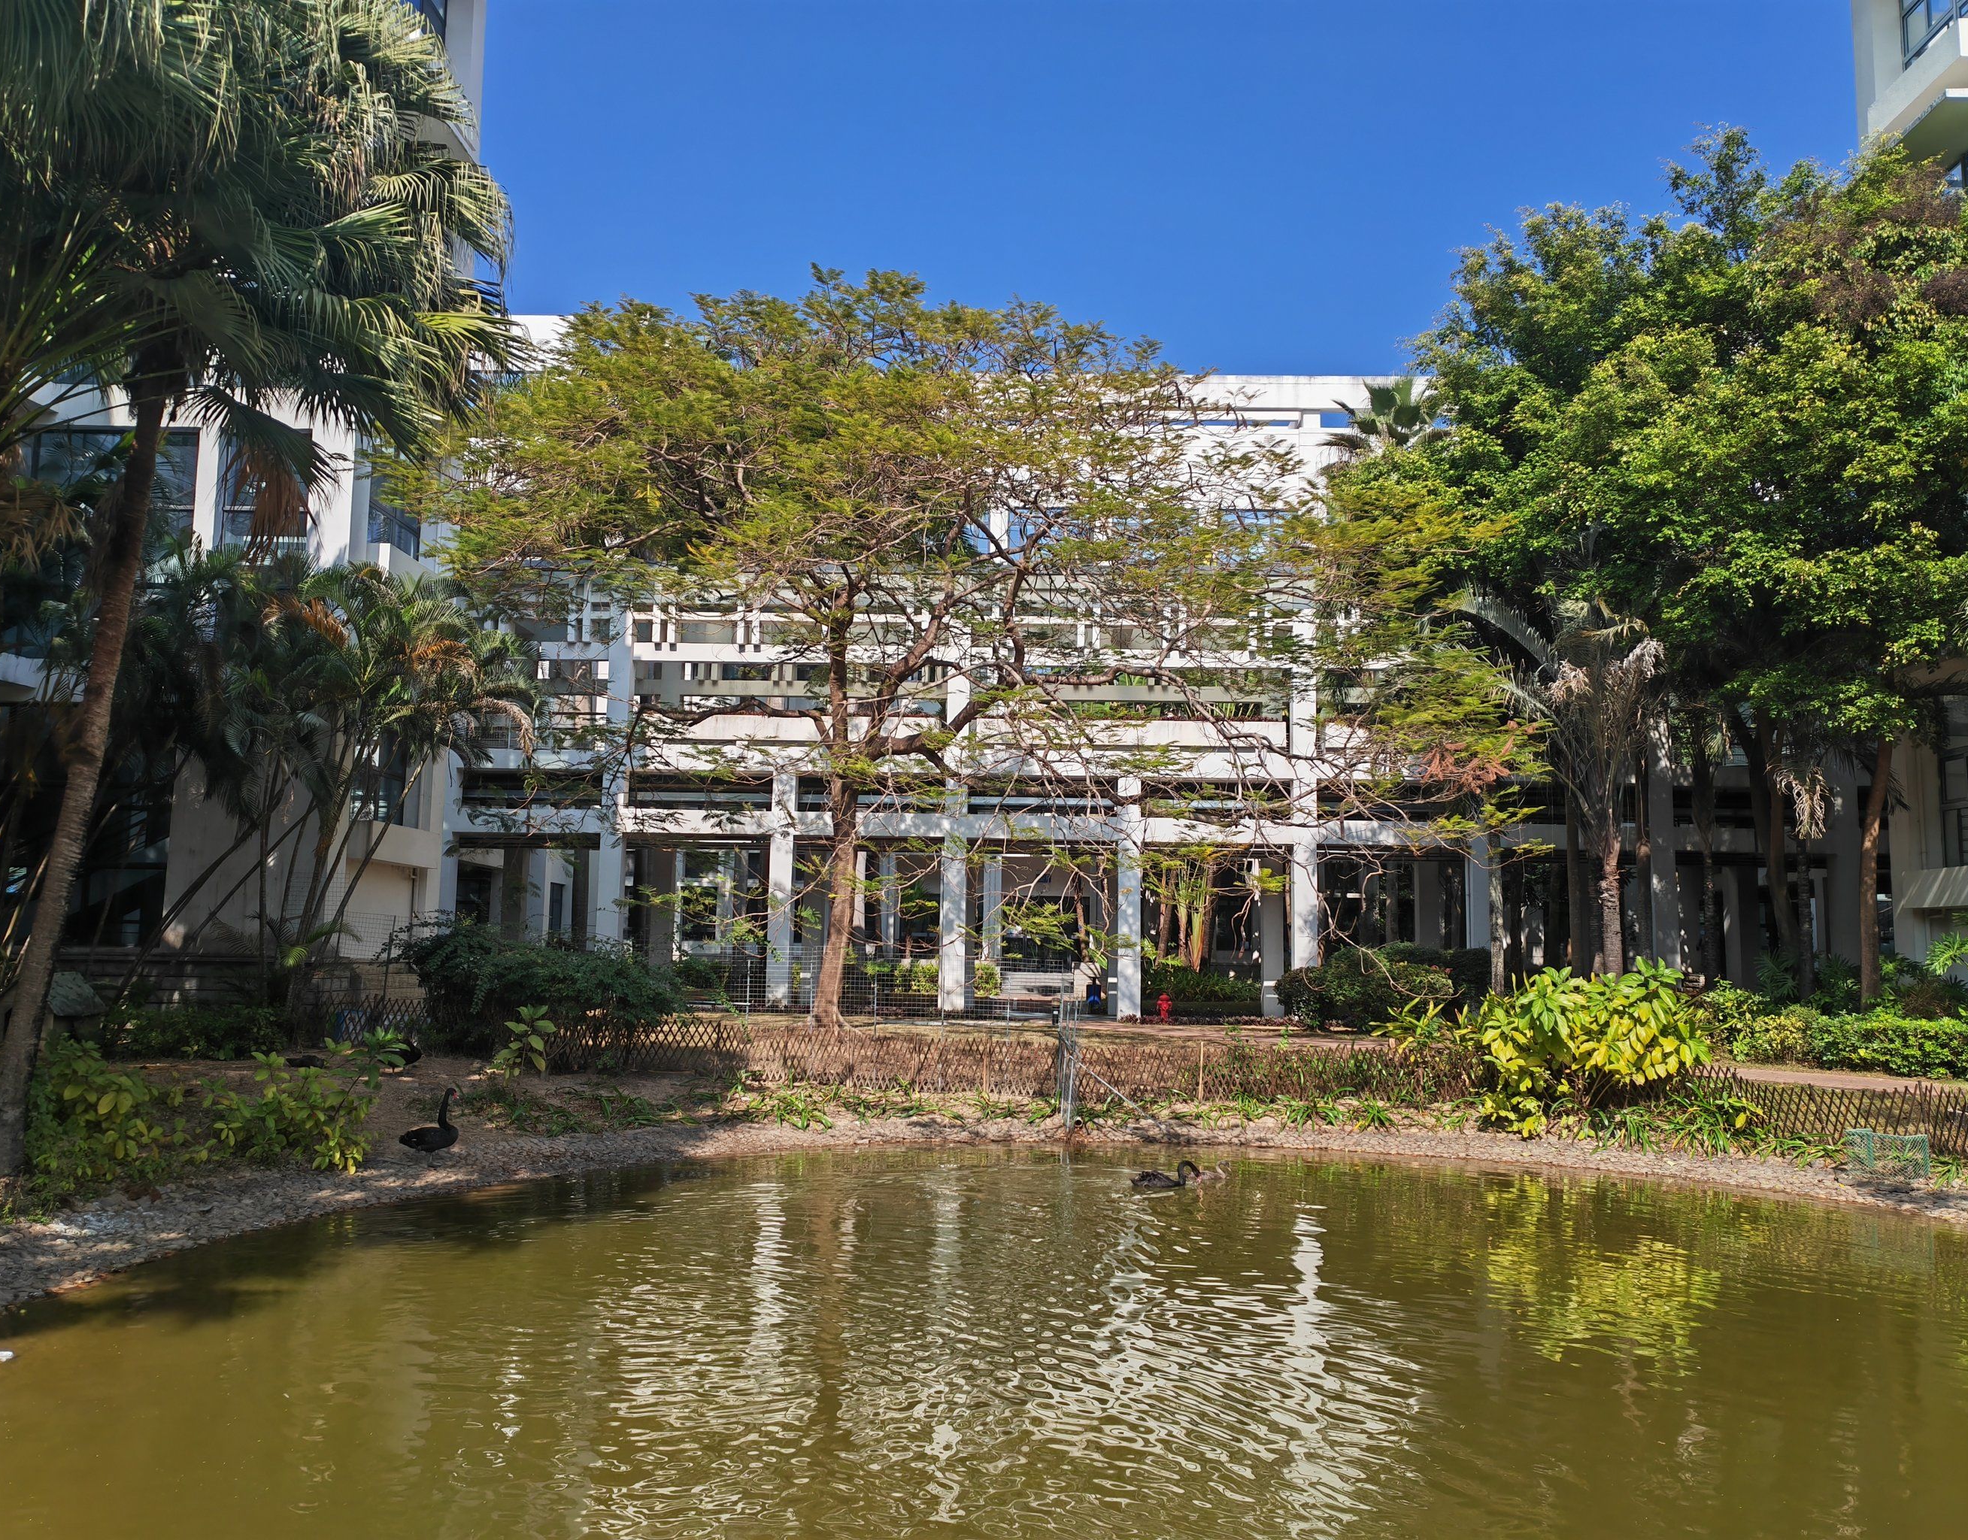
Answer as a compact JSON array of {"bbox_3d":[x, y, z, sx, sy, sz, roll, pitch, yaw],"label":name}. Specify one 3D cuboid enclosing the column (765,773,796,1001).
[{"bbox_3d":[-4.601,2.744,36.313,0.550,5.400,0.570,1,-6,1],"label":"column"}]

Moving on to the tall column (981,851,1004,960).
[{"bbox_3d":[0.279,4.548,46.488,0.540,4.250,0.550,1,-6,1],"label":"tall column"}]

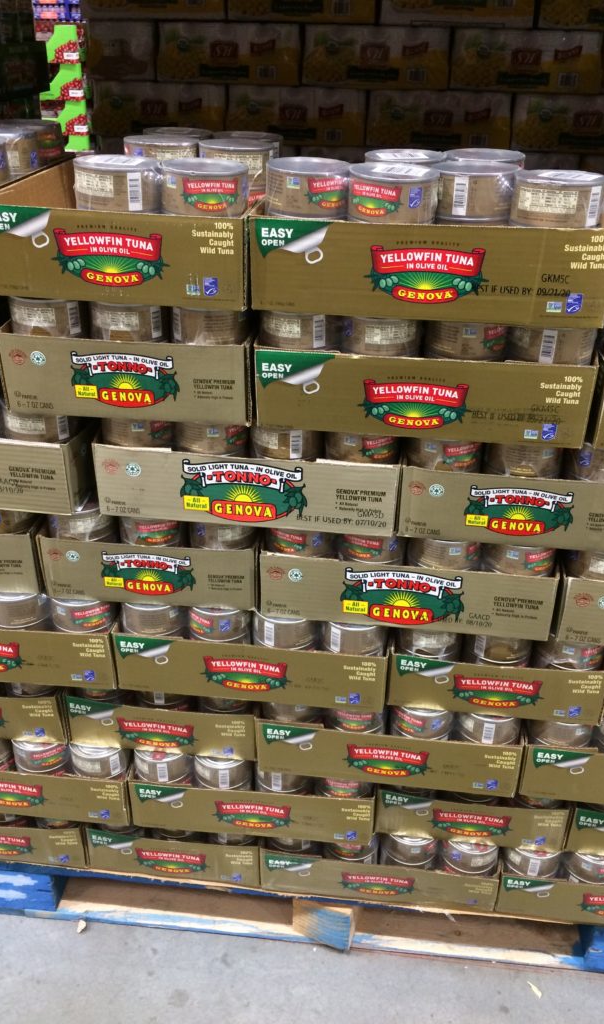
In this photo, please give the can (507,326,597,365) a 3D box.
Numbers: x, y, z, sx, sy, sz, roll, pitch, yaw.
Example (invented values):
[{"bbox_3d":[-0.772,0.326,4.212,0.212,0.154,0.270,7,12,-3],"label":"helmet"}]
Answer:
[{"bbox_3d":[0.266,-0.187,0.909,0.087,0.044,0.087,4,30,5],"label":"can"}]

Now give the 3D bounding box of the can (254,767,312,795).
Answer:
[{"bbox_3d":[-0.026,0.350,1.220,0.086,0.043,0.086,1,29,-1],"label":"can"}]

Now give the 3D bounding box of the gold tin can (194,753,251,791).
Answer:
[{"bbox_3d":[-0.111,0.347,1.221,0.086,0.043,0.086,1,29,-1],"label":"gold tin can"}]

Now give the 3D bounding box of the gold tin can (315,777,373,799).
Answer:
[{"bbox_3d":[0.059,0.356,1.214,0.086,0.043,0.086,1,29,-1],"label":"gold tin can"}]

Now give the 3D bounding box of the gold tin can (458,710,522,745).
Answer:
[{"bbox_3d":[0.255,0.274,1.177,0.086,0.044,0.086,4,30,5],"label":"gold tin can"}]

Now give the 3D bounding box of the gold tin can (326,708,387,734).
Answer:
[{"bbox_3d":[0.073,0.255,1.176,0.087,0.044,0.087,1,30,-1],"label":"gold tin can"}]

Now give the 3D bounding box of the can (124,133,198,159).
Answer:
[{"bbox_3d":[-0.167,-0.422,1.029,0.086,0.044,0.086,1,30,-1],"label":"can"}]

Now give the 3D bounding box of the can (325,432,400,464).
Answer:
[{"bbox_3d":[0.070,-0.092,0.990,0.087,0.044,0.087,1,30,-1],"label":"can"}]

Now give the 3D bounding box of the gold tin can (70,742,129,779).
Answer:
[{"bbox_3d":[-0.304,0.353,1.285,0.086,0.044,0.086,1,30,-1],"label":"gold tin can"}]

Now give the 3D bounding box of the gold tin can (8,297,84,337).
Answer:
[{"bbox_3d":[-0.283,-0.227,0.951,0.087,0.044,0.087,1,30,-1],"label":"gold tin can"}]

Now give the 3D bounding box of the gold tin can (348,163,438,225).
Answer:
[{"bbox_3d":[0.091,-0.322,0.873,0.086,0.043,0.086,1,29,-1],"label":"gold tin can"}]

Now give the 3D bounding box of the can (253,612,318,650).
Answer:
[{"bbox_3d":[-0.022,0.138,1.135,0.086,0.043,0.086,1,29,-1],"label":"can"}]

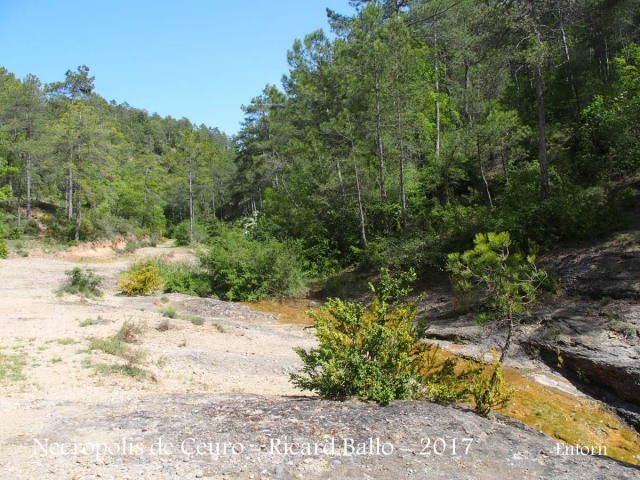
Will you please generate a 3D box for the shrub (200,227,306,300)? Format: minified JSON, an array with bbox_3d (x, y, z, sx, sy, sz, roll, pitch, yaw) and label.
[{"bbox_3d":[-1.800,0.660,14.000,2.900,1.900,2.500,0,2,0],"label":"shrub"}]

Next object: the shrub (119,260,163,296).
[{"bbox_3d":[-4.230,0.910,12.200,1.030,0.830,0.950,0,2,0],"label":"shrub"}]

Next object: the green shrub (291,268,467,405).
[{"bbox_3d":[0.575,0.940,5.100,1.680,1.280,1.350,0,2,0],"label":"green shrub"}]

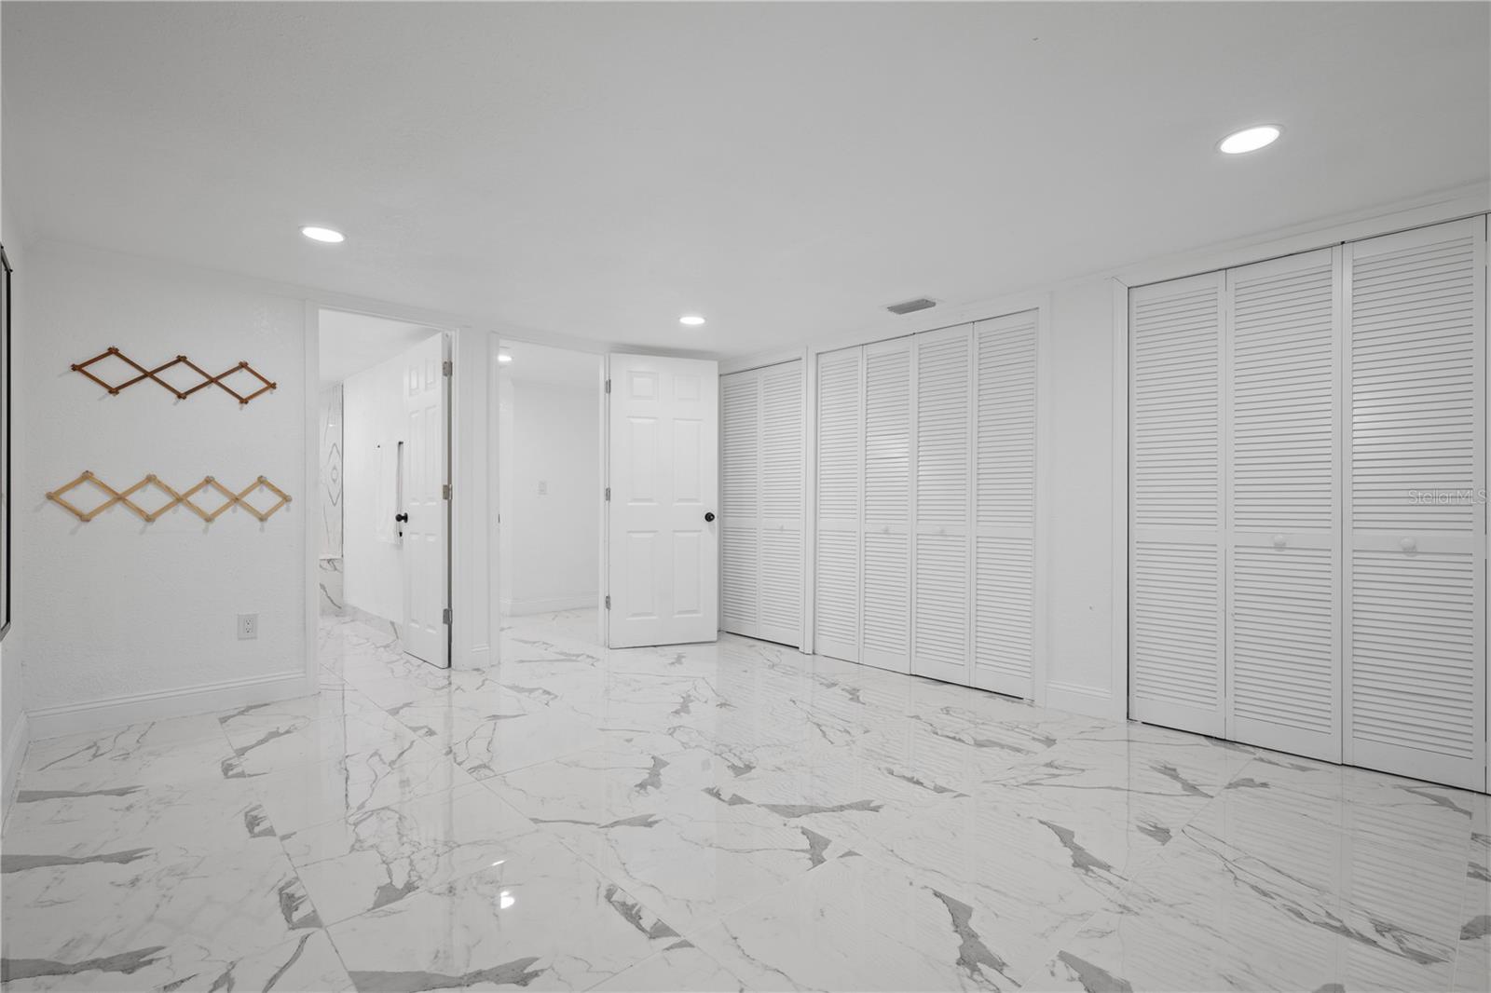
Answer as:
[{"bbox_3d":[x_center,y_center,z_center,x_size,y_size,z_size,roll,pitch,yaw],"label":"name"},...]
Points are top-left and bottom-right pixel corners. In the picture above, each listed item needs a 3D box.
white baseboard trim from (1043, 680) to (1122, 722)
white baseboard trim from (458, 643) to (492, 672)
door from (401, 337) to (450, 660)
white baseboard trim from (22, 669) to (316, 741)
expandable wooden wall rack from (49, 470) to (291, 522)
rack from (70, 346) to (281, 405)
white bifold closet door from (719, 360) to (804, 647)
[{"bbox_3d":[1.618,0.990,3.203,0.016,0.134,0.320,0,0,-44],"label":"white baseboard trim"},{"bbox_3d":[-1.662,0.984,4.078,0.170,0.132,0.016,0,0,-44],"label":"white baseboard trim"},{"bbox_3d":[-2.051,0.031,4.246,0.660,2.020,0.037,0,0,44],"label":"door"},{"bbox_3d":[-2.673,0.979,3.149,1.000,0.132,0.016,0,0,-44],"label":"white baseboard trim"},{"bbox_3d":[-2.664,0.005,3.125,0.860,0.208,0.055,0,0,-44],"label":"expandable wooden wall rack"},{"bbox_3d":[-2.659,-0.557,3.129,0.730,0.186,0.055,0,0,-44],"label":"rack"},{"bbox_3d":[0.100,0.052,4.850,0.032,1.990,0.830,0,0,-44],"label":"white bifold closet door"}]

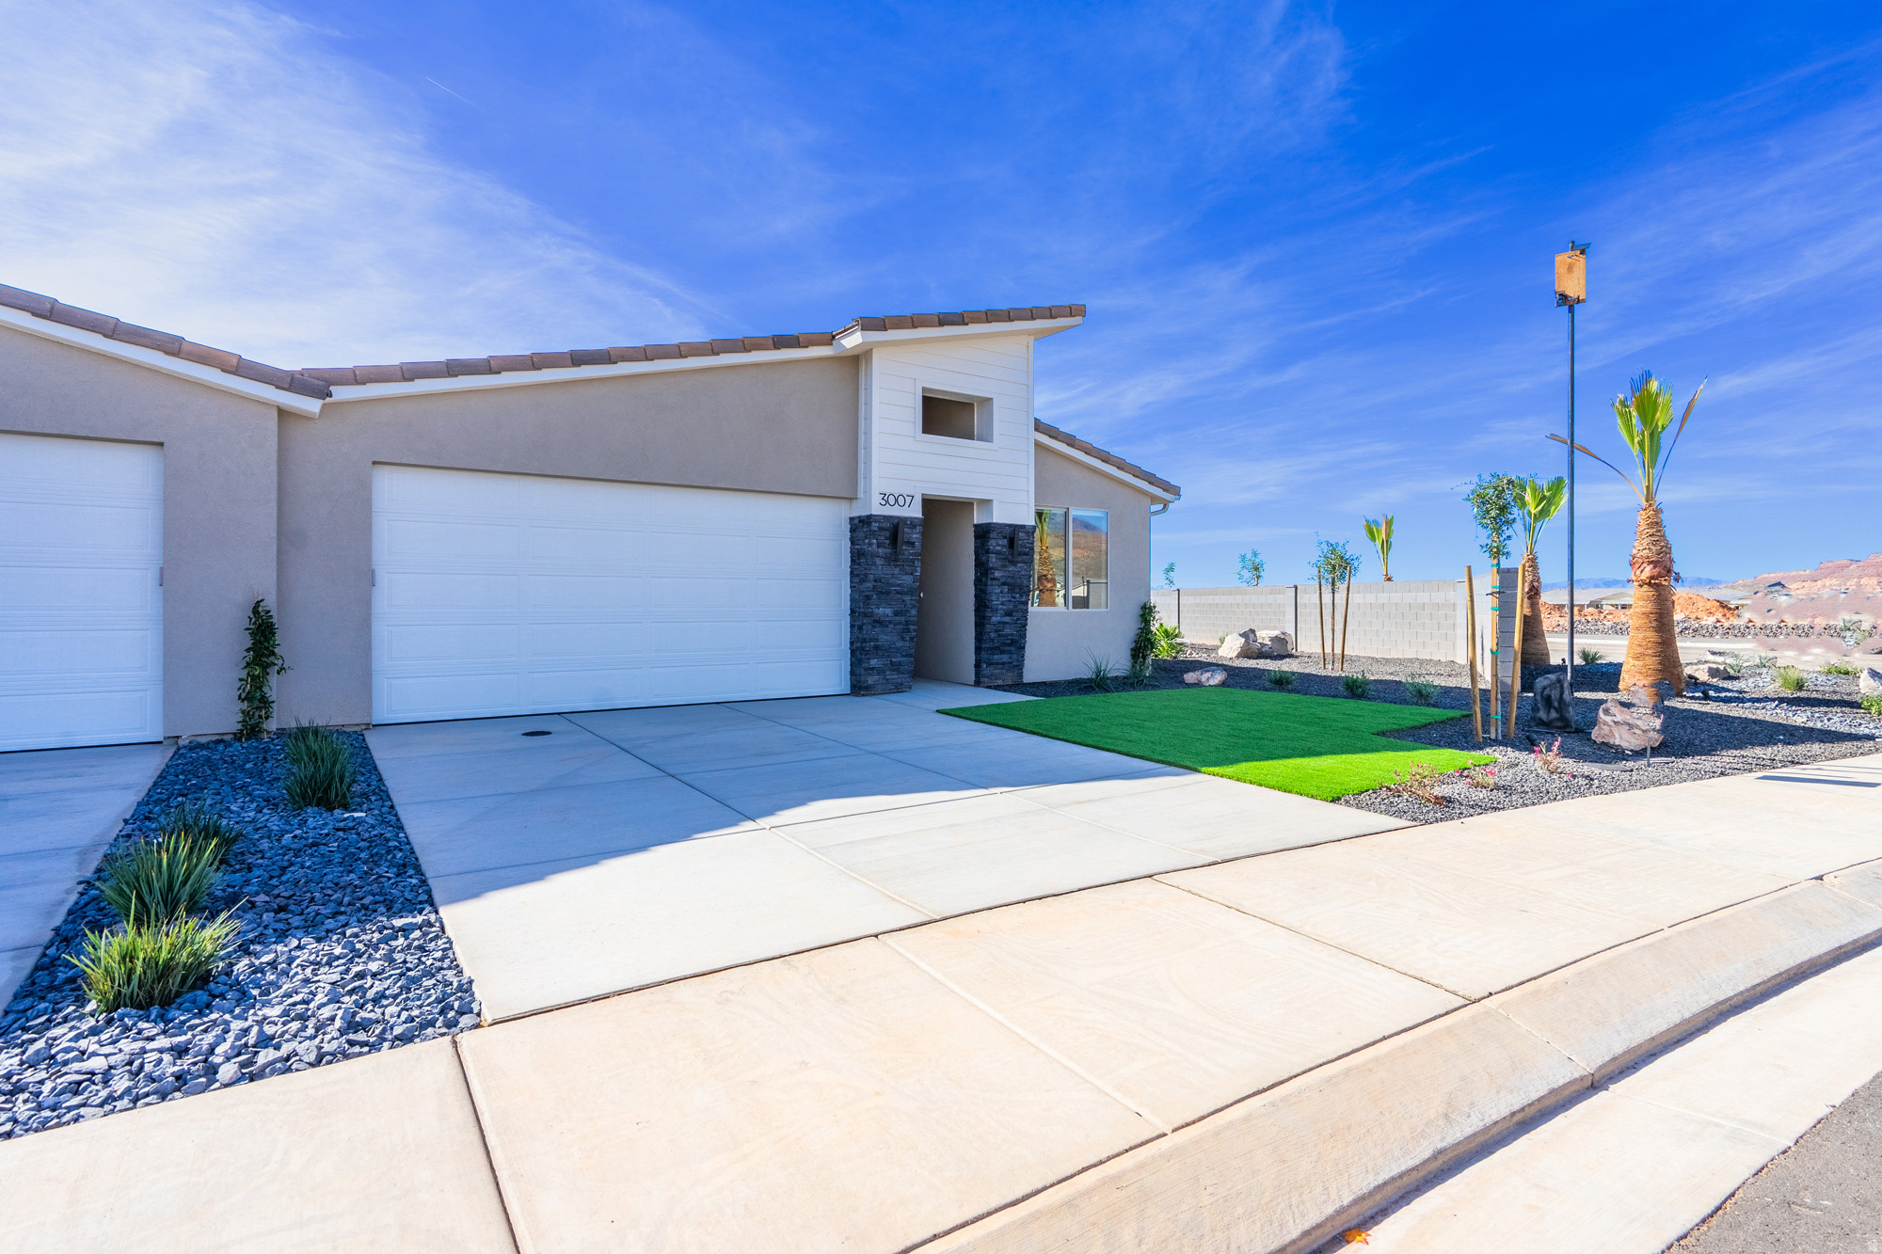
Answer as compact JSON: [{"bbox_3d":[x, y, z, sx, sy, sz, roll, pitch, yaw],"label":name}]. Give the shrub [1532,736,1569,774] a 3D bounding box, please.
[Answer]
[{"bbox_3d":[4.700,0.995,6.460,0.230,0.270,0.220,1,1,36],"label":"shrub"}]

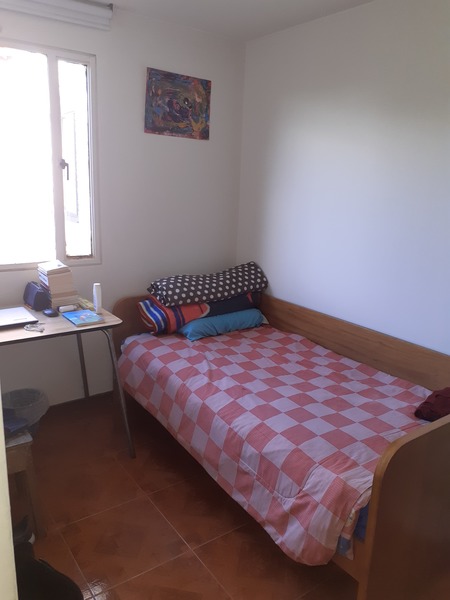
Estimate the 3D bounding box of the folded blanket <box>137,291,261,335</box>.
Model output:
[{"bbox_3d":[-0.165,0.047,3.206,0.824,0.214,0.275,-8,18,-32],"label":"folded blanket"}]

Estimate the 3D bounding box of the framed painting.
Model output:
[{"bbox_3d":[-0.292,-1.241,2.995,0.468,0.376,0.022,-6,17,-35],"label":"framed painting"}]

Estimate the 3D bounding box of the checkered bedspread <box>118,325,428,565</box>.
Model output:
[{"bbox_3d":[0.257,0.536,2.498,0.997,0.357,1.864,-8,18,-34],"label":"checkered bedspread"}]

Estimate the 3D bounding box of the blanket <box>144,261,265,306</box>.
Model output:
[{"bbox_3d":[-0.101,-0.129,3.109,0.802,0.179,0.260,-13,20,-31],"label":"blanket"}]

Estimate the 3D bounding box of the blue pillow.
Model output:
[{"bbox_3d":[-0.020,0.124,3.126,0.657,0.142,0.238,-10,19,-39],"label":"blue pillow"}]

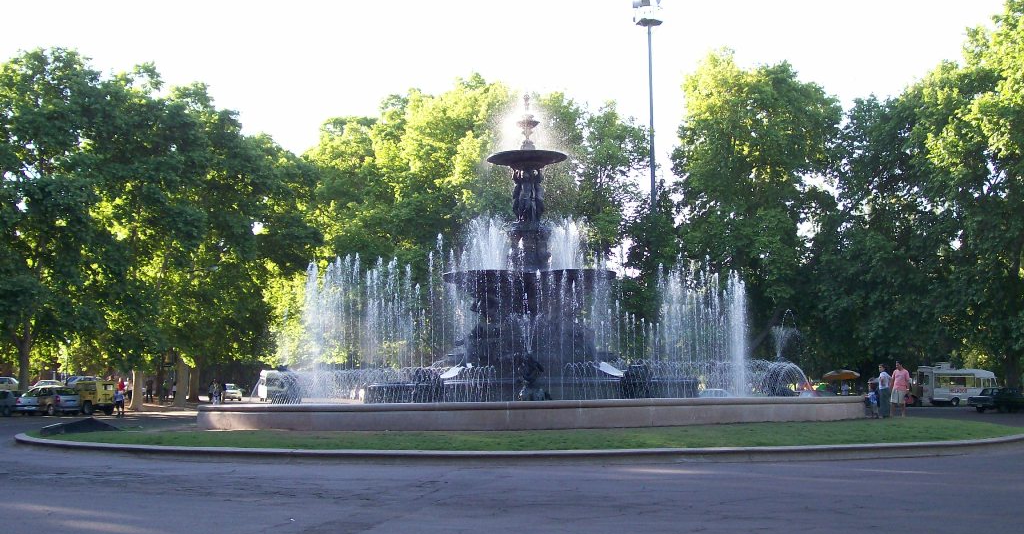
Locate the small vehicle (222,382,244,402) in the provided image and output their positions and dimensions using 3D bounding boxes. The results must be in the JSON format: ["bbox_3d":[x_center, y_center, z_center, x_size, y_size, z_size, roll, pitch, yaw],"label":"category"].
[{"bbox_3d":[-23.051,10.382,110.000,1.680,1.420,4.000,1,-6,-20],"label":"small vehicle"}]

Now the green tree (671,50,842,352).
[{"bbox_3d":[16.098,-3.022,88.000,11.300,23.190,11.000,-1,-6,0],"label":"green tree"}]

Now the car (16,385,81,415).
[{"bbox_3d":[-24.115,6.919,69.000,4.200,1.550,1.720,-5,-7,34],"label":"car"}]

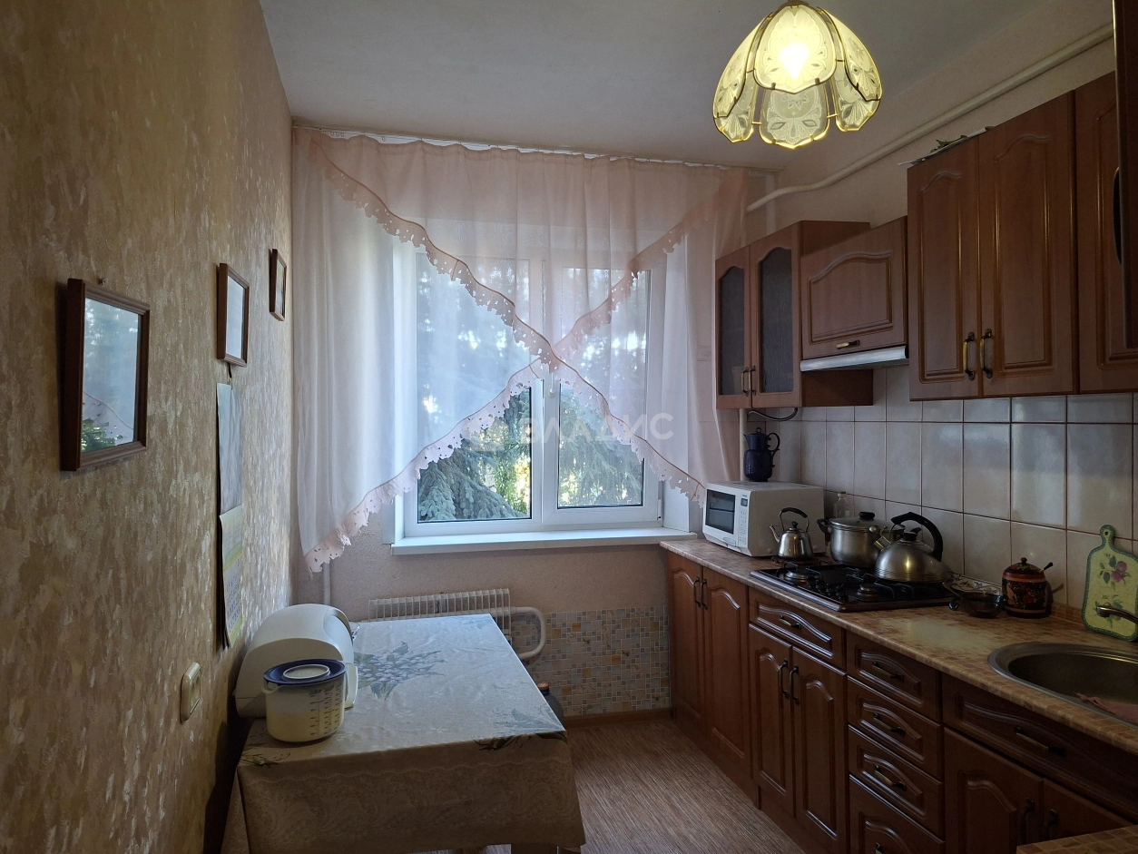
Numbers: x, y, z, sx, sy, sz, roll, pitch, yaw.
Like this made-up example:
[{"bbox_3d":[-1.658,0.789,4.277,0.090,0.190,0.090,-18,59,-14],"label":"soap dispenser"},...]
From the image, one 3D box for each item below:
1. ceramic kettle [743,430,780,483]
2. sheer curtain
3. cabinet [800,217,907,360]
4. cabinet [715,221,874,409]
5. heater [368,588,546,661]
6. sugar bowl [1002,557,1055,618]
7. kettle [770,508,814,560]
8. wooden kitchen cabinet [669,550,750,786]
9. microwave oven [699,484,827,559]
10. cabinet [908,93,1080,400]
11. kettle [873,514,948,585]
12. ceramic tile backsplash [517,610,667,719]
[{"bbox_3d":[0.927,0.138,3.635,0.167,0.263,0.128,0,0,6],"label":"ceramic kettle"},{"bbox_3d":[-0.129,-0.314,3.358,2.060,1.840,0.100,0,1,-15],"label":"sheer curtain"},{"bbox_3d":[1.138,-0.463,2.701,0.324,0.405,0.596,-1,0,-15],"label":"cabinet"},{"bbox_3d":[0.967,-0.448,3.346,0.324,0.725,0.739,-1,0,-15],"label":"cabinet"},{"bbox_3d":[-0.490,0.911,3.305,0.735,0.383,0.090,-1,0,-15],"label":"heater"},{"bbox_3d":[1.360,0.478,2.247,0.122,0.178,0.114,0,1,31],"label":"sugar bowl"},{"bbox_3d":[0.934,0.443,3.164,0.178,0.211,0.135,0,0,7],"label":"kettle"},{"bbox_3d":[0.854,0.975,3.308,0.565,0.757,0.770,-1,0,-15],"label":"wooden kitchen cabinet"},{"bbox_3d":[0.897,0.417,3.521,0.353,0.282,0.430,-1,0,-15],"label":"microwave oven"},{"bbox_3d":[1.293,-0.441,2.120,0.324,0.725,0.589,-1,0,-15],"label":"cabinet"},{"bbox_3d":[1.183,0.408,2.619,0.232,0.226,0.222,0,0,12],"label":"kettle"},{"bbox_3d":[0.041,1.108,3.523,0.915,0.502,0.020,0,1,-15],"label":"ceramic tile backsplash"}]

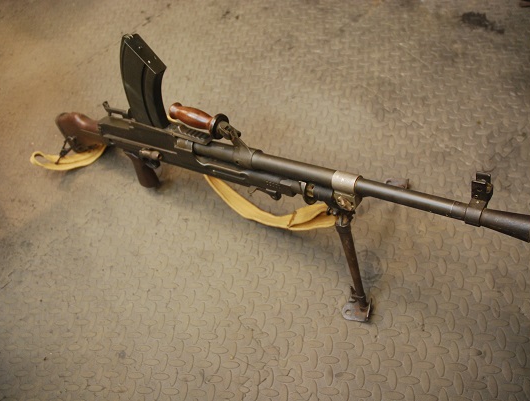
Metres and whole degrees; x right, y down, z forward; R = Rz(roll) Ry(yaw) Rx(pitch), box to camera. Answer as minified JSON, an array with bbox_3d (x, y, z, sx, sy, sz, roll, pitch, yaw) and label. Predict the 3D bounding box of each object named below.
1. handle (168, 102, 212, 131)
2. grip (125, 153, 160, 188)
[{"bbox_3d":[-0.136,-0.156,0.845,0.101,0.036,0.036,23,52,27],"label":"handle"},{"bbox_3d":[-0.291,-0.072,1.084,0.070,0.095,0.034,17,48,34],"label":"grip"}]

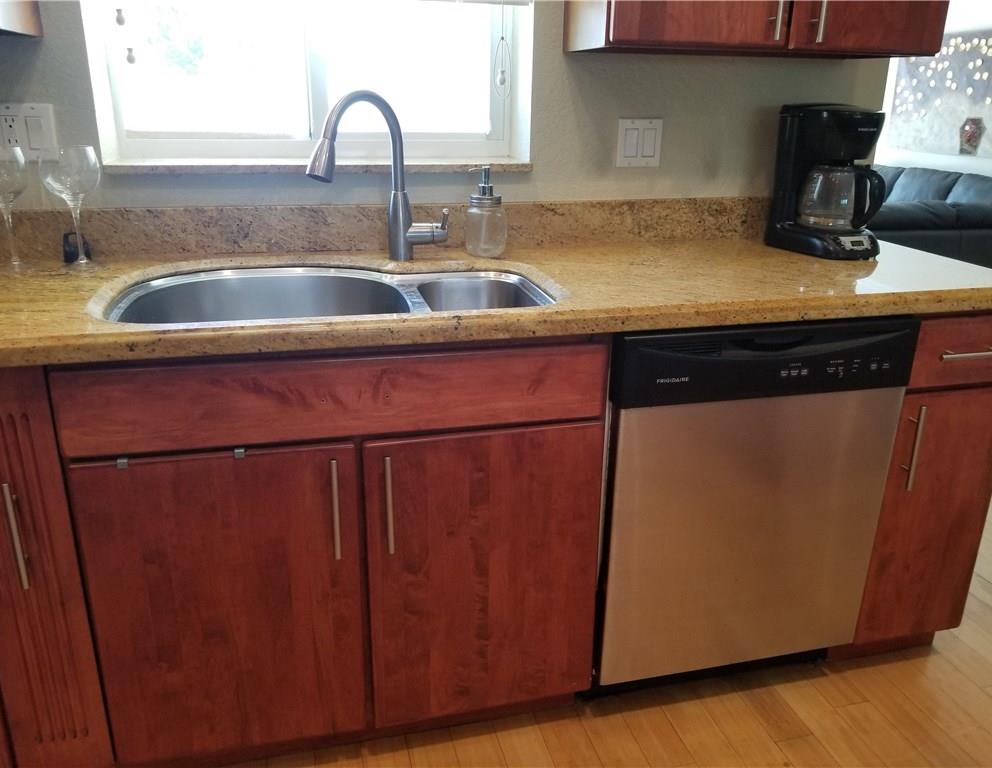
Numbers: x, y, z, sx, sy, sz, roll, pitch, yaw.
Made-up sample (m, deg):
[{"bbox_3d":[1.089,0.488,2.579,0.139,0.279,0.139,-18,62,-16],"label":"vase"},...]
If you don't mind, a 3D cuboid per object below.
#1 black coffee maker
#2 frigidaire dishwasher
[{"bbox_3d":[0.807,-0.477,1.813,0.186,0.335,0.242,-6,21,-19],"label":"black coffee maker"},{"bbox_3d":[0.443,0.168,1.810,0.600,0.805,0.600,-4,20,-13],"label":"frigidaire dishwasher"}]

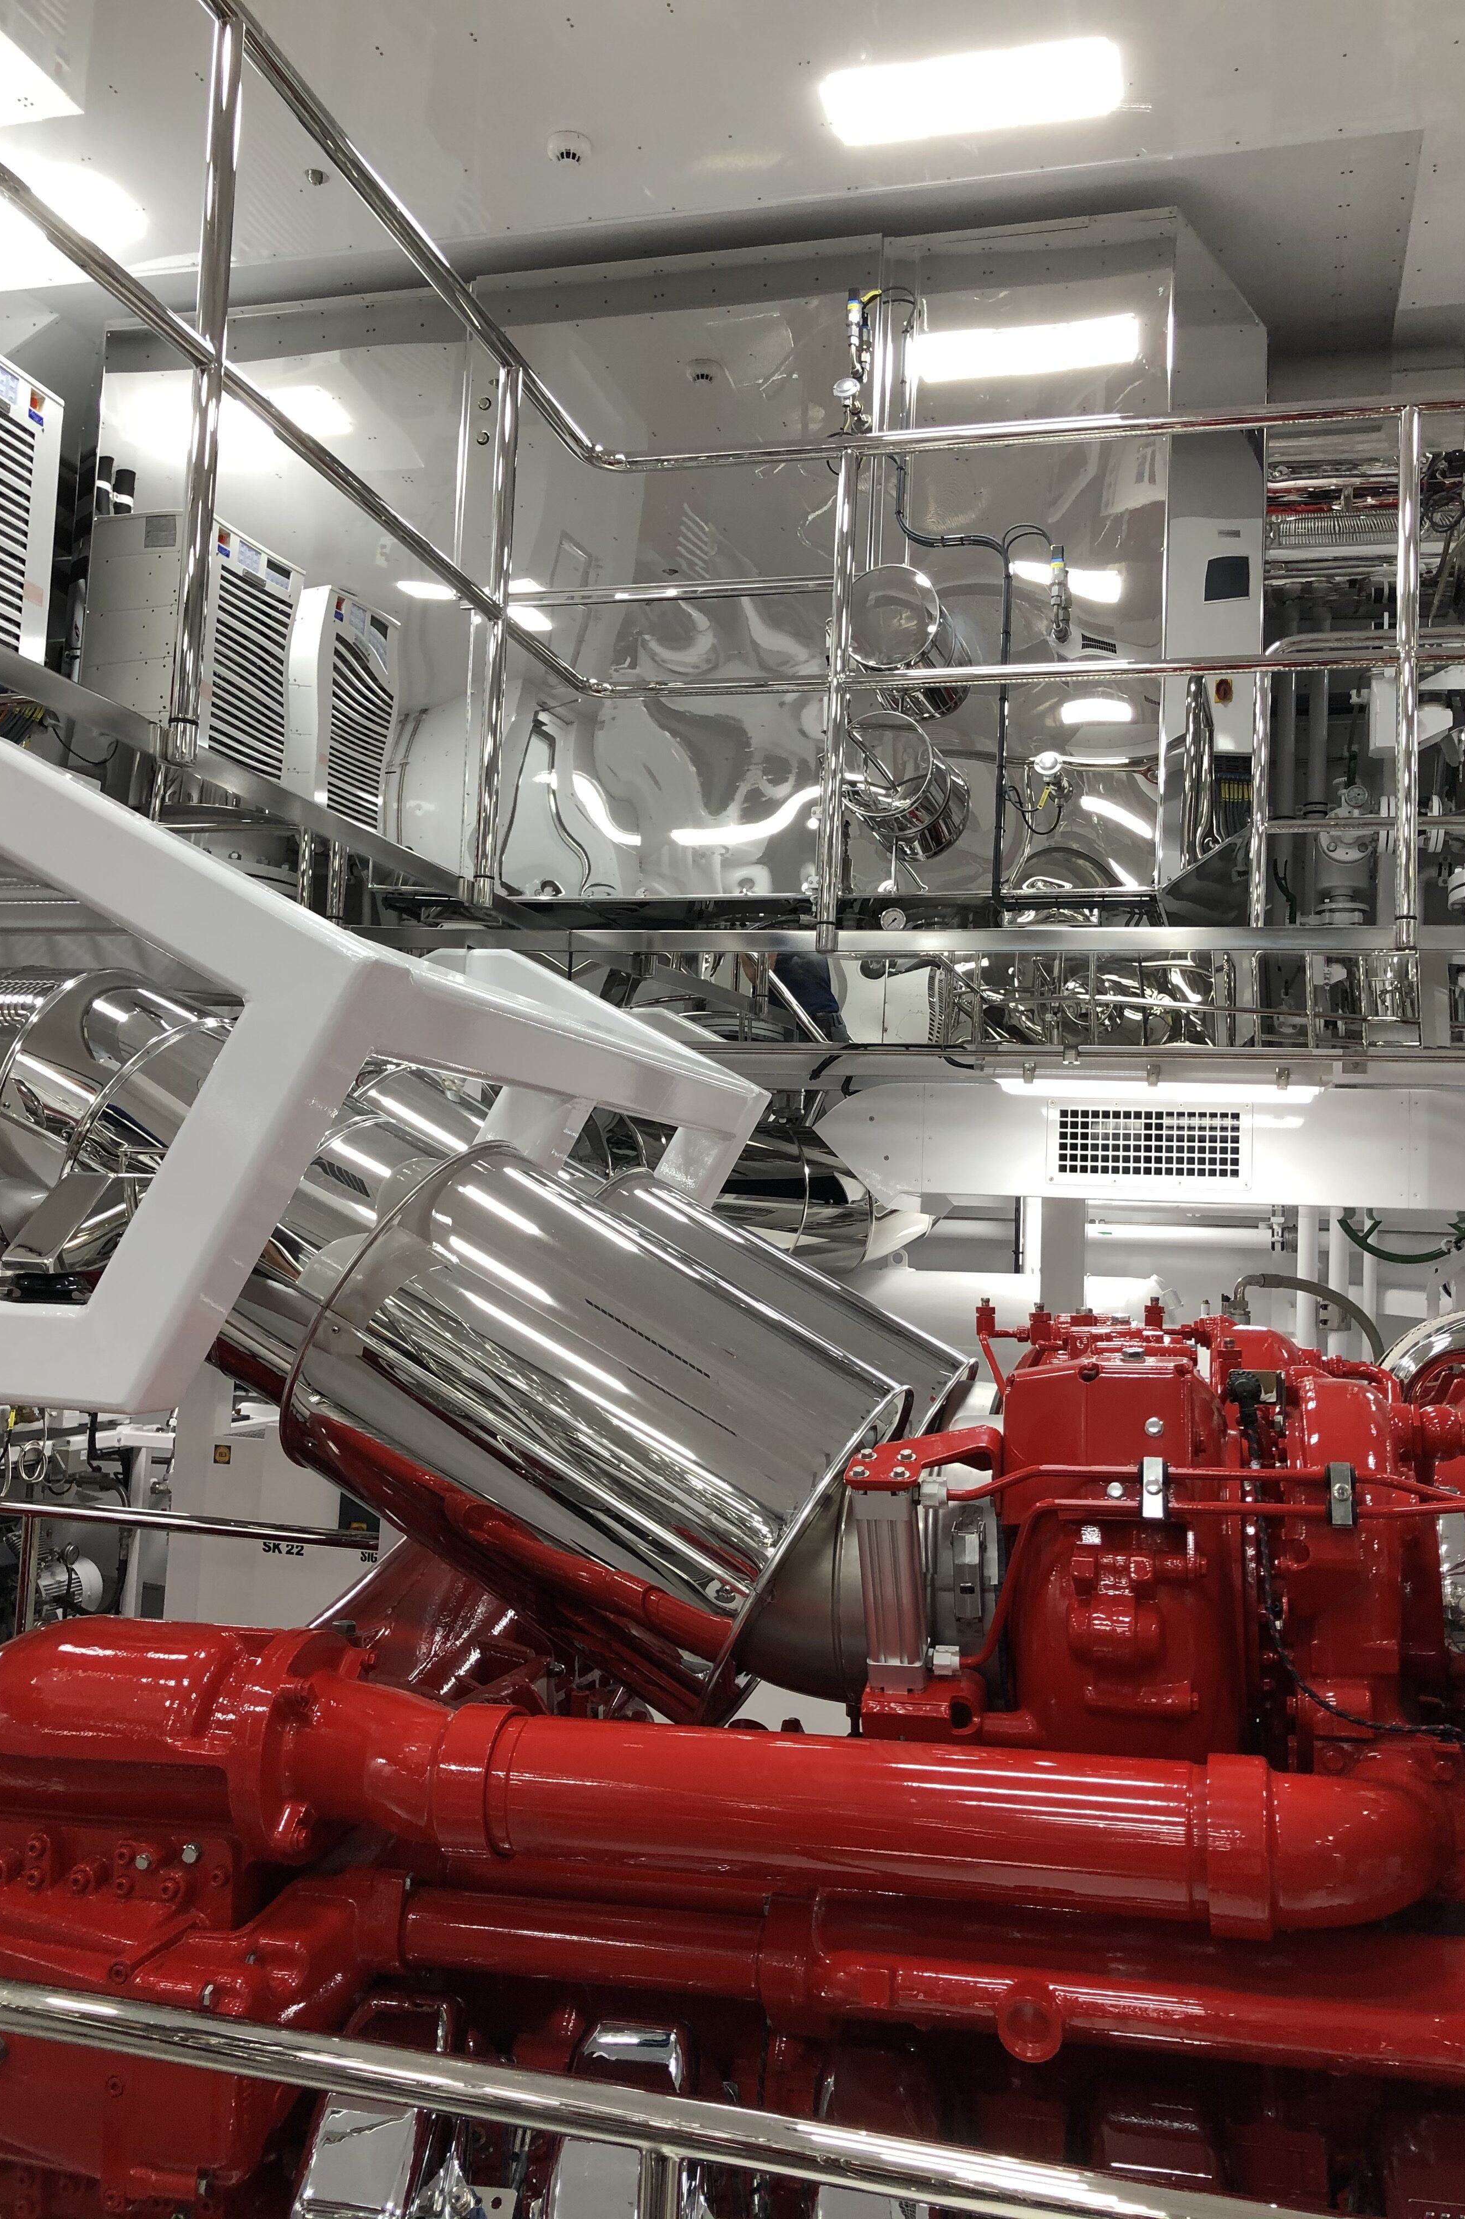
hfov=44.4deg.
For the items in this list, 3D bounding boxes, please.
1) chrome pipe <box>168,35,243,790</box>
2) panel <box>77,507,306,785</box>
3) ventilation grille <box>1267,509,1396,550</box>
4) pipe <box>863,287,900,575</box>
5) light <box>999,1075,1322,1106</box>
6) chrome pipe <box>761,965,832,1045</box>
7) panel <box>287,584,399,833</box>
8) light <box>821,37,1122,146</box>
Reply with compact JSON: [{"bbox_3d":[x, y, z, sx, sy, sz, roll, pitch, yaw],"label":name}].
[{"bbox_3d":[-0.737,-1.016,2.521,0.043,1.110,0.043,1,-4,15],"label":"chrome pipe"},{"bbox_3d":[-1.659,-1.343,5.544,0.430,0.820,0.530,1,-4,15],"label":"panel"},{"bbox_3d":[1.750,-1.713,5.223,0.360,0.115,0.050,1,-4,15],"label":"ventilation grille"},{"bbox_3d":[0.367,-1.674,4.461,0.052,0.720,0.052,1,-4,15],"label":"pipe"},{"bbox_3d":[0.872,-0.040,3.695,0.650,0.065,0.140,1,-4,15],"label":"light"},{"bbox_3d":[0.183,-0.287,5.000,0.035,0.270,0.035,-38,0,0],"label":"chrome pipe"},{"bbox_3d":[-1.438,-1.321,6.137,0.380,0.800,0.500,1,-4,15],"label":"panel"},{"bbox_3d":[0.529,-2.238,3.917,0.630,0.050,0.275,1,-4,15],"label":"light"}]

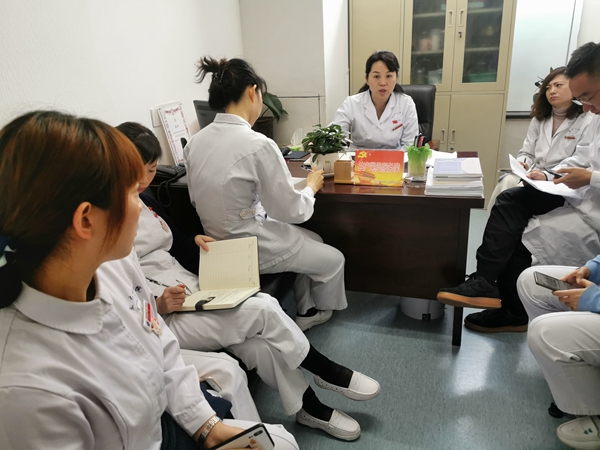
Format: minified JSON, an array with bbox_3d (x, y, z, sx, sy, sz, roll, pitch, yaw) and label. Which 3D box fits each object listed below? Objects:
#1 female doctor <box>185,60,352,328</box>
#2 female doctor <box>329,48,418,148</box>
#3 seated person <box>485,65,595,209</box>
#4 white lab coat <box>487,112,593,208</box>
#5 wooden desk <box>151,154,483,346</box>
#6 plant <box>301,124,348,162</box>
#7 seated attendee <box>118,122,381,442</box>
[{"bbox_3d":[-0.117,-0.022,2.009,0.720,1.310,0.540,-18,25,-34],"label":"female doctor"},{"bbox_3d":[0.493,-0.340,2.776,0.550,1.310,0.750,2,21,13],"label":"female doctor"},{"bbox_3d":[1.475,-0.348,2.859,0.800,1.170,0.540,-19,26,-36],"label":"seated person"},{"bbox_3d":[1.511,-0.430,2.860,0.500,0.560,0.500,-20,26,-38],"label":"white lab coat"},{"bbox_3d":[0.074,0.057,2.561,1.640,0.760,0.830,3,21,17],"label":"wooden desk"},{"bbox_3d":[0.117,-0.388,2.240,0.220,0.180,0.220,3,21,17],"label":"plant"},{"bbox_3d":[-0.222,0.188,1.692,0.950,1.140,0.520,2,21,13],"label":"seated attendee"}]

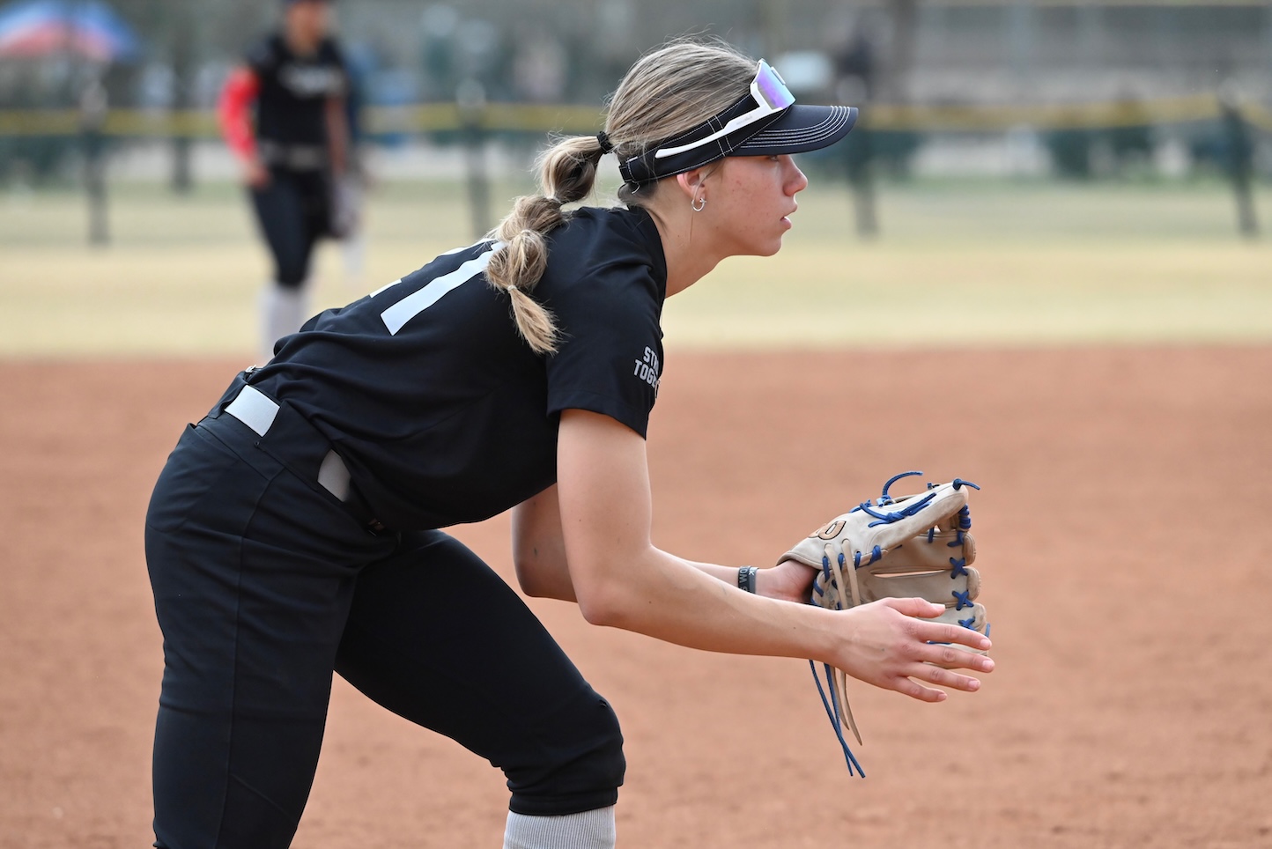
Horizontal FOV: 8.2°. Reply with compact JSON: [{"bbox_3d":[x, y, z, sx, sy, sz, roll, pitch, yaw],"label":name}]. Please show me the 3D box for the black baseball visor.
[{"bbox_3d":[0.105,-0.331,9.650,0.272,0.112,0.185,-17,2,-2],"label":"black baseball visor"}]

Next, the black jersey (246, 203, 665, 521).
[{"bbox_3d":[-0.175,-0.059,9.650,0.455,0.285,0.430,-31,9,0],"label":"black jersey"}]

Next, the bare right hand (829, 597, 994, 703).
[{"bbox_3d":[0.297,0.243,9.550,0.182,0.102,0.065,12,0,-3],"label":"bare right hand"}]

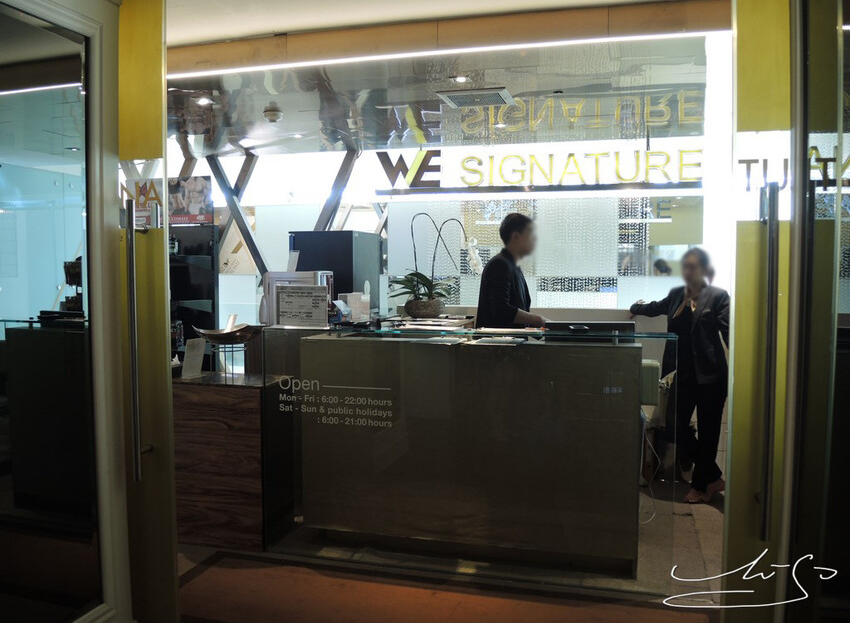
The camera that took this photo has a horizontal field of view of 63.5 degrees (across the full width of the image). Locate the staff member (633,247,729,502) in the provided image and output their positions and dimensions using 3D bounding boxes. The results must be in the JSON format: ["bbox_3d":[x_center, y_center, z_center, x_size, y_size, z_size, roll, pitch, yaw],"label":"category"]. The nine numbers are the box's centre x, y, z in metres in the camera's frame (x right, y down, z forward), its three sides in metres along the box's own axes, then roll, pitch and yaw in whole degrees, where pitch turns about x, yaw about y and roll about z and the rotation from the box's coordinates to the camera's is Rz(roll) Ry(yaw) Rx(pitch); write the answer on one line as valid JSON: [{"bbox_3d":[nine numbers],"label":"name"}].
[{"bbox_3d":[1.675,0.386,4.380,0.640,1.580,0.420,2,4,30],"label":"staff member"}]

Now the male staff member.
[{"bbox_3d":[0.490,0.332,3.950,0.420,1.750,0.500,1,4,17],"label":"male staff member"}]

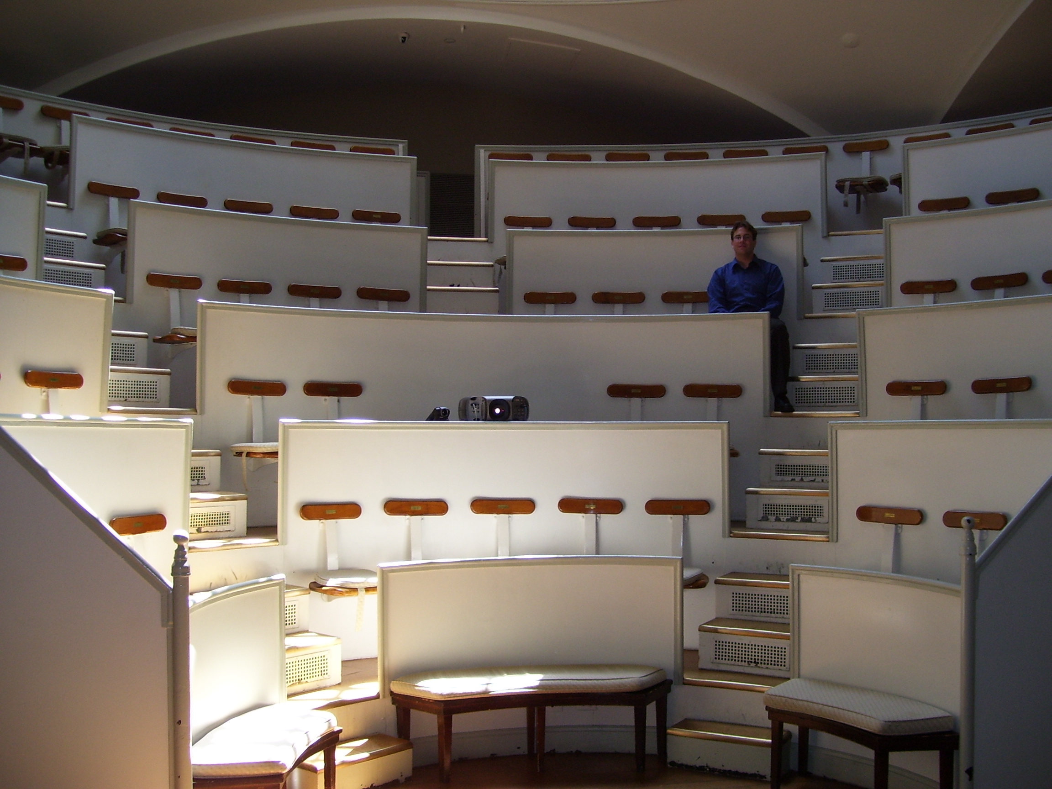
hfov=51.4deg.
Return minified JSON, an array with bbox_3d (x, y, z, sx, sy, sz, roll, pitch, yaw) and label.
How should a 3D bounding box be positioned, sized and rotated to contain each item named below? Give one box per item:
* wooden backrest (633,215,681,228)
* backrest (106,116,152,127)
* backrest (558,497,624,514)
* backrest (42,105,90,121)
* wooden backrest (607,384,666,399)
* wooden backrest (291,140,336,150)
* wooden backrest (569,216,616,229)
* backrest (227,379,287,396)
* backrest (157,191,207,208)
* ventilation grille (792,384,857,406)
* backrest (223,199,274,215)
[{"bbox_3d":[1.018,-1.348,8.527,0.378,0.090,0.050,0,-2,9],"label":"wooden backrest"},{"bbox_3d":[-3.077,-2.104,8.498,0.369,0.096,0.045,2,-3,-36],"label":"backrest"},{"bbox_3d":[0.376,0.651,6.359,0.369,0.096,0.045,0,-2,1],"label":"backrest"},{"bbox_3d":[-3.395,-2.065,8.080,0.380,0.093,0.042,2,-2,-45],"label":"backrest"},{"bbox_3d":[0.676,-0.021,6.656,0.352,0.085,0.038,0,-2,5],"label":"wooden backrest"},{"bbox_3d":[-1.759,-2.049,9.058,0.369,0.096,0.045,1,-2,-21],"label":"wooden backrest"},{"bbox_3d":[0.519,-1.350,8.580,0.378,0.090,0.050,0,-2,3],"label":"wooden backrest"},{"bbox_3d":[-1.580,-0.038,6.433,0.380,0.093,0.042,1,-2,-39],"label":"backrest"},{"bbox_3d":[-2.275,-1.289,7.242,0.352,0.085,0.038,2,-3,-36],"label":"backrest"},{"bbox_3d":[1.916,0.005,7.025,0.414,0.141,0.020,-1,-3,27],"label":"ventilation grille"},{"bbox_3d":[-1.943,-1.320,7.675,0.365,0.090,0.045,1,-10,-32],"label":"backrest"}]

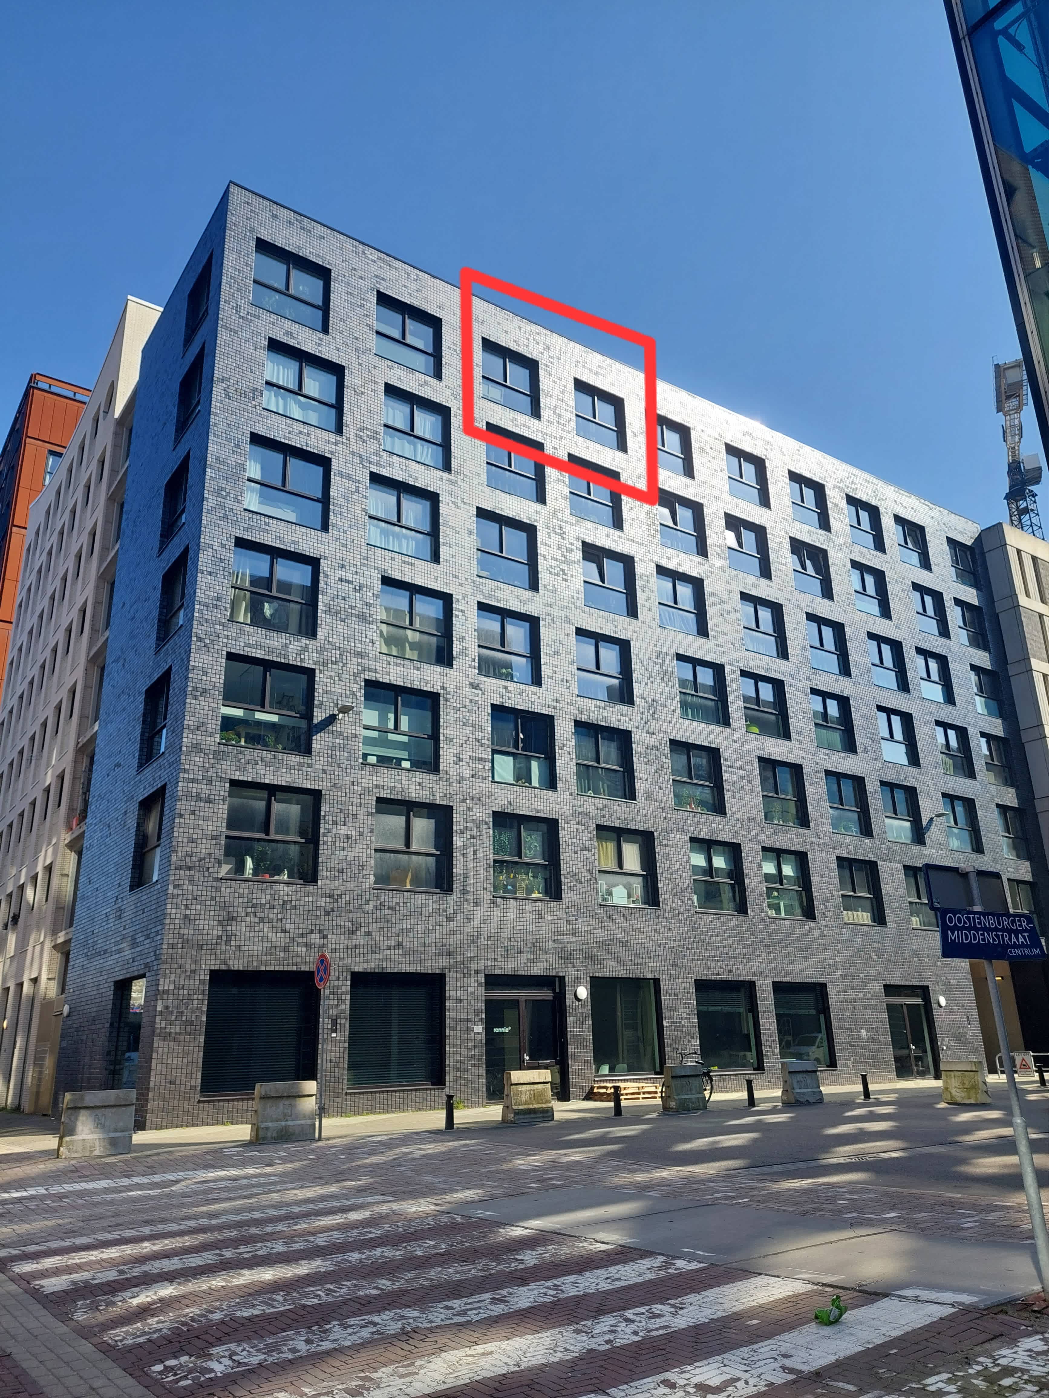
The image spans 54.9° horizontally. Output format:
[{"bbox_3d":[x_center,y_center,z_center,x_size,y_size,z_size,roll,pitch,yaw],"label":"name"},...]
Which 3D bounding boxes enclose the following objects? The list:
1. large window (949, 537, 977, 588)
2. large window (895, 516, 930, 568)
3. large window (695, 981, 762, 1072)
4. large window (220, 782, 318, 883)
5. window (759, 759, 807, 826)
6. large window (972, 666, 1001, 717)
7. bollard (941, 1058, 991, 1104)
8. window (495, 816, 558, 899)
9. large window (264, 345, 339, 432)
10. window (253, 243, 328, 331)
[{"bbox_3d":[19.608,-5.933,45.292,2.202,2.212,0.250,12,-23,-33],"label":"large window"},{"bbox_3d":[16.330,-6.488,42.759,2.140,2.150,0.220,12,-22,-33],"label":"large window"},{"bbox_3d":[5.845,9.460,29.149,2.506,2.552,0.250,11,-22,-33],"label":"large window"},{"bbox_3d":[-5.789,3.085,23.113,2.202,2.212,0.250,12,-23,-33],"label":"large window"},{"bbox_3d":[8.550,3.183,33.720,2.202,2.212,0.250,12,-23,-33],"label":"window"},{"bbox_3d":[20.098,-0.221,44.013,2.220,2.220,0.200,12,-23,-33],"label":"large window"},{"bbox_3d":[9.745,8.475,22.330,0.500,0.850,0.920,15,-25,-40],"label":"bollard"},{"bbox_3d":[0.011,4.198,26.690,2.150,2.201,0.250,11,-22,-33],"label":"window"},{"bbox_3d":[-5.966,-8.305,27.186,2.202,2.212,0.250,12,-23,-33],"label":"large window"},{"bbox_3d":[-6.321,-11.068,27.312,2.150,2.130,0.250,12,-23,-34],"label":"window"}]

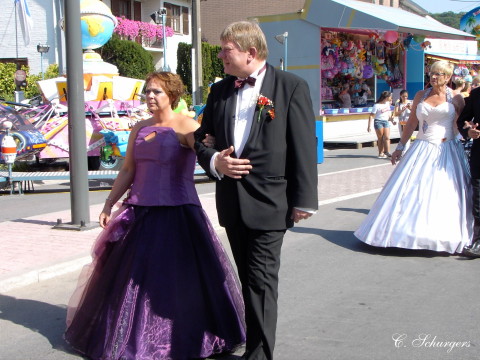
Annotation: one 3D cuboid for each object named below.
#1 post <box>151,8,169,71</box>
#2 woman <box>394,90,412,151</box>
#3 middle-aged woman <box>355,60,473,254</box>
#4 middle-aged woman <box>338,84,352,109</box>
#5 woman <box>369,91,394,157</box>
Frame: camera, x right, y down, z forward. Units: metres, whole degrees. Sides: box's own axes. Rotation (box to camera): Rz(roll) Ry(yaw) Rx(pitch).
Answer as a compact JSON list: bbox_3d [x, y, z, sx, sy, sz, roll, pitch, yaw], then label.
[{"bbox_3d":[-1.087,-1.107,12.063,0.250,2.559,0.270,5,8,41],"label":"post"},{"bbox_3d":[3.458,-1.198,18.127,0.450,1.392,0.340,-2,6,-9],"label":"woman"},{"bbox_3d":[1.598,-0.242,7.830,1.080,1.678,1.000,2,7,22],"label":"middle-aged woman"},{"bbox_3d":[2.776,-1.745,22.518,0.360,1.560,0.450,-4,7,-30],"label":"middle-aged woman"},{"bbox_3d":[2.951,-1.169,17.927,0.550,1.389,0.360,-2,6,-12],"label":"woman"}]

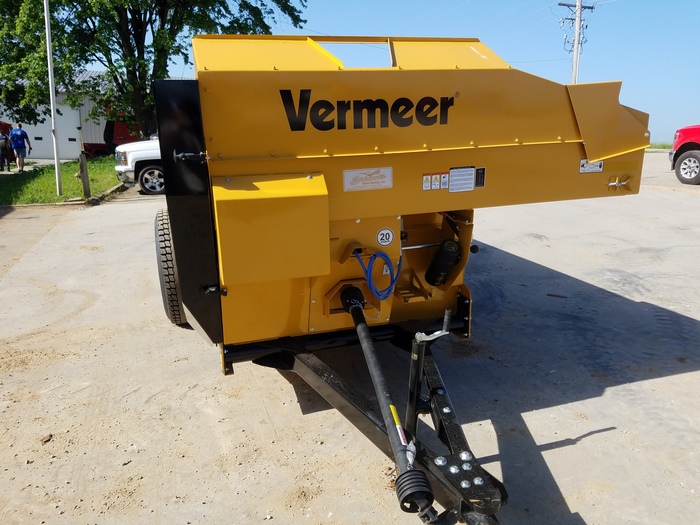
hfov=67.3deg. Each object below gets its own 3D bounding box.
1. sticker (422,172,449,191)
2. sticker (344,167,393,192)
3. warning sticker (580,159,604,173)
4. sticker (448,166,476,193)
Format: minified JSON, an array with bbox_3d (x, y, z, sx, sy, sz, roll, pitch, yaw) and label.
[{"bbox_3d":[0.452,-0.424,2.752,0.146,0.086,0.006,-6,14,-15],"label":"sticker"},{"bbox_3d":[0.093,-0.417,2.651,0.257,0.107,0.006,-6,14,-15],"label":"sticker"},{"bbox_3d":[1.377,-0.549,2.988,0.156,0.082,0.006,-6,14,-15],"label":"warning sticker"},{"bbox_3d":[0.597,-0.441,2.790,0.144,0.130,0.006,-6,14,-15],"label":"sticker"}]

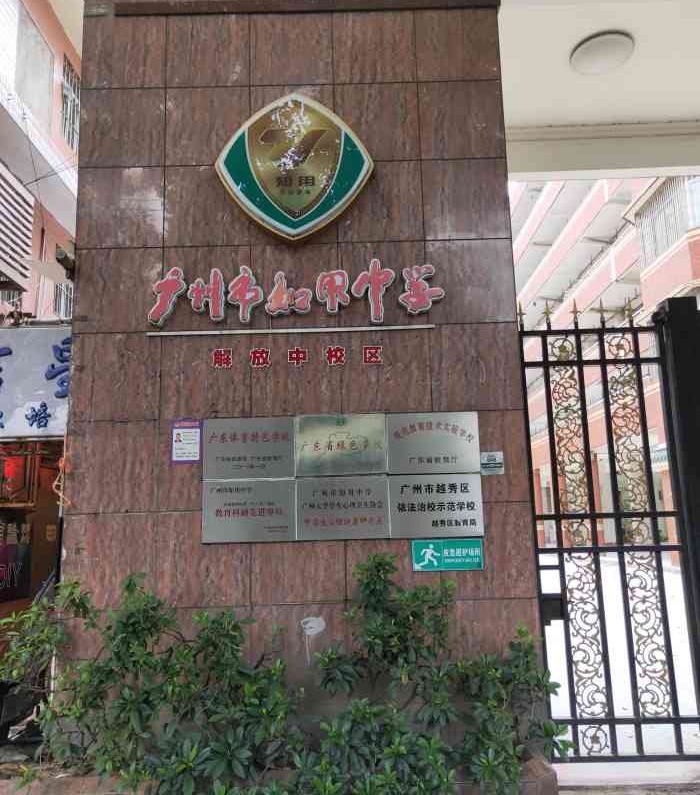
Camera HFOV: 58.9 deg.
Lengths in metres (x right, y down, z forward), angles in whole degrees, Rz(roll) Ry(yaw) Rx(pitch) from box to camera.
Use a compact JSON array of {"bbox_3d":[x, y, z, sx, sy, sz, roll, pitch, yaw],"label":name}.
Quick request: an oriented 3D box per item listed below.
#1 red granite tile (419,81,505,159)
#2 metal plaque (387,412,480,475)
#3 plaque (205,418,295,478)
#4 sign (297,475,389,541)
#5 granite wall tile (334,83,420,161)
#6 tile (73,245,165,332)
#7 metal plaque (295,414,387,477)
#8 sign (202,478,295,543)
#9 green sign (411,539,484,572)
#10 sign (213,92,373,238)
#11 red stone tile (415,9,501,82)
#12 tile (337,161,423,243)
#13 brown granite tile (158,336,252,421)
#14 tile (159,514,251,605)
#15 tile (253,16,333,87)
[{"bbox_3d":[0.766,-1.901,4.268,0.580,0.576,0.030,-1,-8,0],"label":"red granite tile"},{"bbox_3d":[0.546,0.297,4.051,0.600,0.400,0.020,-2,-8,0],"label":"metal plaque"},{"bbox_3d":[-0.659,0.330,4.042,0.600,0.400,0.020,-2,-8,0],"label":"plaque"},{"bbox_3d":[-0.039,0.696,3.865,0.578,0.382,0.020,-1,-8,0],"label":"sign"},{"bbox_3d":[0.186,-1.886,4.266,0.580,0.576,0.030,-1,-8,0],"label":"granite wall tile"},{"bbox_3d":[-1.573,-0.726,4.216,0.600,0.596,0.020,-2,-8,0],"label":"tile"},{"bbox_3d":[-0.054,0.309,4.047,0.600,0.400,0.020,-2,-8,0],"label":"metal plaque"},{"bbox_3d":[-0.625,0.713,3.861,0.585,0.382,0.020,-1,-8,0],"label":"sign"},{"bbox_3d":[0.625,1.005,3.950,0.451,0.194,0.012,-2,-8,0],"label":"green sign"},{"bbox_3d":[-0.387,-1.604,4.299,1.106,1.058,0.080,-2,-8,0],"label":"sign"},{"bbox_3d":[0.751,-2.470,4.351,0.580,0.576,0.030,-1,-8,0],"label":"red stone tile"},{"bbox_3d":[0.210,-1.363,4.316,0.600,0.596,0.020,-2,-8,0],"label":"tile"},{"bbox_3d":[-0.957,-0.153,4.133,0.600,0.596,0.020,-2,-8,0],"label":"brown granite tile"},{"bbox_3d":[-0.898,0.991,3.846,0.580,0.576,0.030,-1,-8,0],"label":"tile"},{"bbox_3d":[-0.409,-2.441,4.346,0.580,0.576,0.030,-1,-8,0],"label":"tile"}]

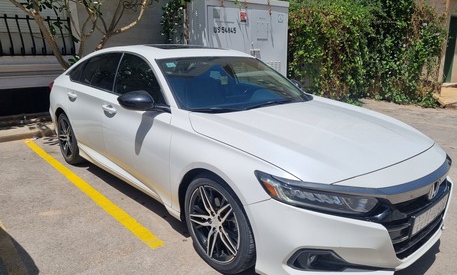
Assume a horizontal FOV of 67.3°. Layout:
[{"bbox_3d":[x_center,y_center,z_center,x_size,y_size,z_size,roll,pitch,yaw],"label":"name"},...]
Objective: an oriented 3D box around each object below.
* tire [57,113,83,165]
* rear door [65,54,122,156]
[{"bbox_3d":[-1.926,-0.011,4.257,0.235,0.670,0.670,-10,18,-41],"label":"tire"},{"bbox_3d":[-1.409,-0.376,3.650,0.300,1.090,1.030,-10,18,-41],"label":"rear door"}]

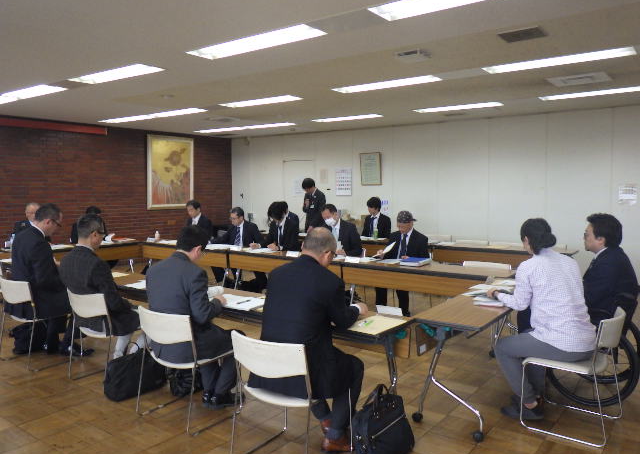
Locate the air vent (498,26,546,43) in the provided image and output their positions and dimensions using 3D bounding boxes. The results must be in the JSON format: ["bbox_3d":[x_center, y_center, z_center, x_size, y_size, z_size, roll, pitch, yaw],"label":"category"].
[{"bbox_3d":[1.483,-1.414,3.787,0.300,0.040,0.310,3,6,36],"label":"air vent"}]

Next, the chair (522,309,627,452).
[{"bbox_3d":[1.619,0.874,3.294,0.530,0.740,0.500,4,6,42],"label":"chair"}]

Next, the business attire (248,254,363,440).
[{"bbox_3d":[-0.077,0.689,2.980,0.580,1.060,0.620,3,5,39],"label":"business attire"}]

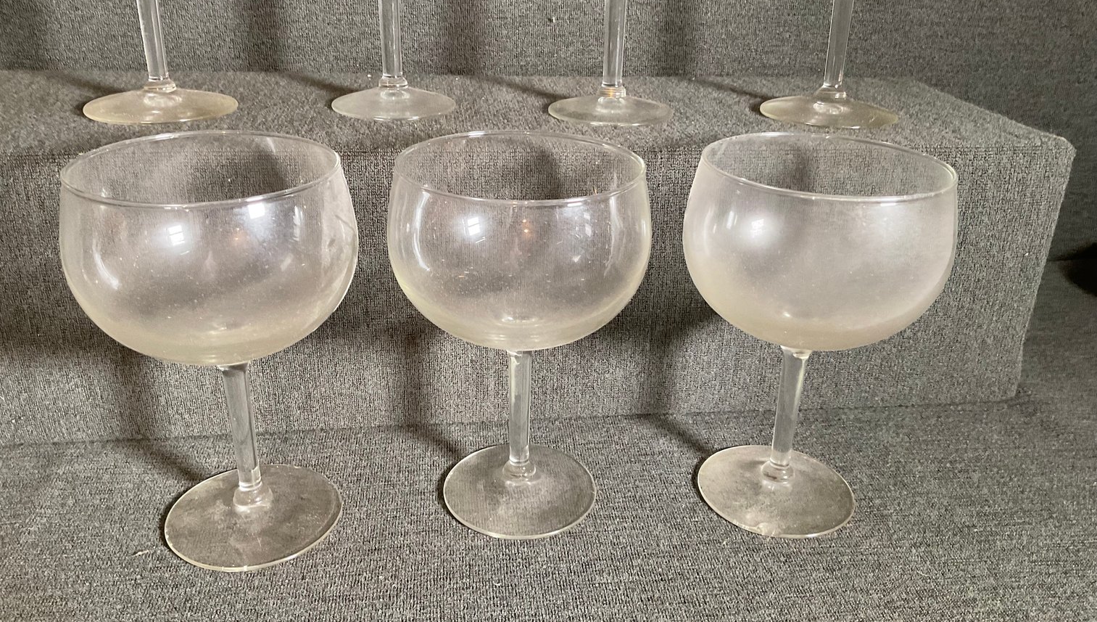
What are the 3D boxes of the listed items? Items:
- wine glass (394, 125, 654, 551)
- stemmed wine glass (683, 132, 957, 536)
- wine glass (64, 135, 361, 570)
[{"bbox_3d":[-0.013,0.013,0.422,0.114,0.167,0.114,1,26,0],"label":"wine glass"},{"bbox_3d":[0.115,0.013,0.423,0.114,0.167,0.114,1,26,0],"label":"stemmed wine glass"},{"bbox_3d":[-0.135,0.019,0.394,0.114,0.167,0.114,1,26,0],"label":"wine glass"}]

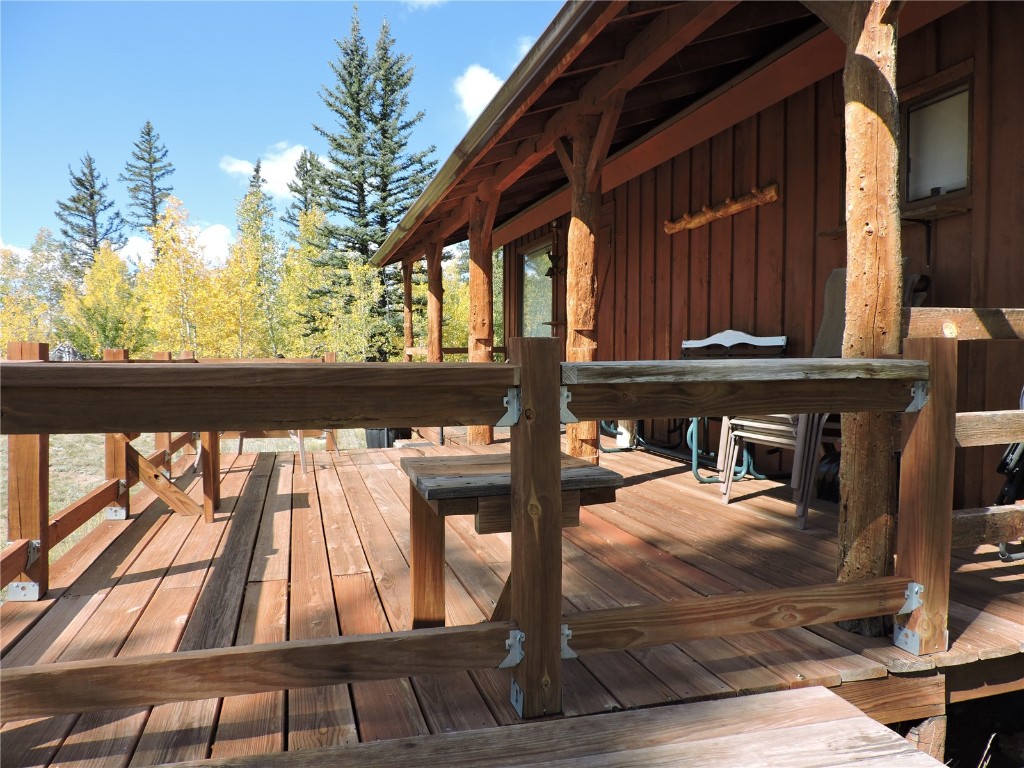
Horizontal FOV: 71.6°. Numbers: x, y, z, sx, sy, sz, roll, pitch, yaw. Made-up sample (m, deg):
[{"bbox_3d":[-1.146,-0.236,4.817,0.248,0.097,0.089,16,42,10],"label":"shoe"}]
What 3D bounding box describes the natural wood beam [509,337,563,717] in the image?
[{"bbox_3d":[0.051,0.312,1.581,0.089,0.830,0.089,-1,2,-17],"label":"natural wood beam"}]

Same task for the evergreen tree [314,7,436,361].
[{"bbox_3d":[-5.206,-6.867,26.790,4.750,14.640,4.750,0,2,-11],"label":"evergreen tree"}]

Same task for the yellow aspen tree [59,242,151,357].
[{"bbox_3d":[-10.878,-1.518,18.970,2.520,4.500,2.520,-1,2,-30],"label":"yellow aspen tree"}]

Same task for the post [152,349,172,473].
[{"bbox_3d":[-2.264,0.203,4.622,0.089,0.830,0.089,-1,2,-17],"label":"post"}]

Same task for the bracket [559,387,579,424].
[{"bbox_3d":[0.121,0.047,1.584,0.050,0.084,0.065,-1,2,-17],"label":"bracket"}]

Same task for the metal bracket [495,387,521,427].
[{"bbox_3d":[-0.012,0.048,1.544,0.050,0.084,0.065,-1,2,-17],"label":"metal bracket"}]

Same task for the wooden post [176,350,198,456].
[{"bbox_3d":[-2.623,0.161,5.781,0.089,0.830,0.089,-1,2,-17],"label":"wooden post"}]

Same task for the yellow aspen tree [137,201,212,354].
[{"bbox_3d":[-9.450,-2.273,19.944,2.030,5.940,2.030,-1,2,-25],"label":"yellow aspen tree"}]

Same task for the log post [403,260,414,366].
[{"bbox_3d":[-1.561,-0.719,10.720,0.150,2.240,0.150,-1,2,-17],"label":"log post"}]

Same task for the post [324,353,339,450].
[{"bbox_3d":[-1.541,0.152,6.052,0.089,0.830,0.089,-1,2,-17],"label":"post"}]

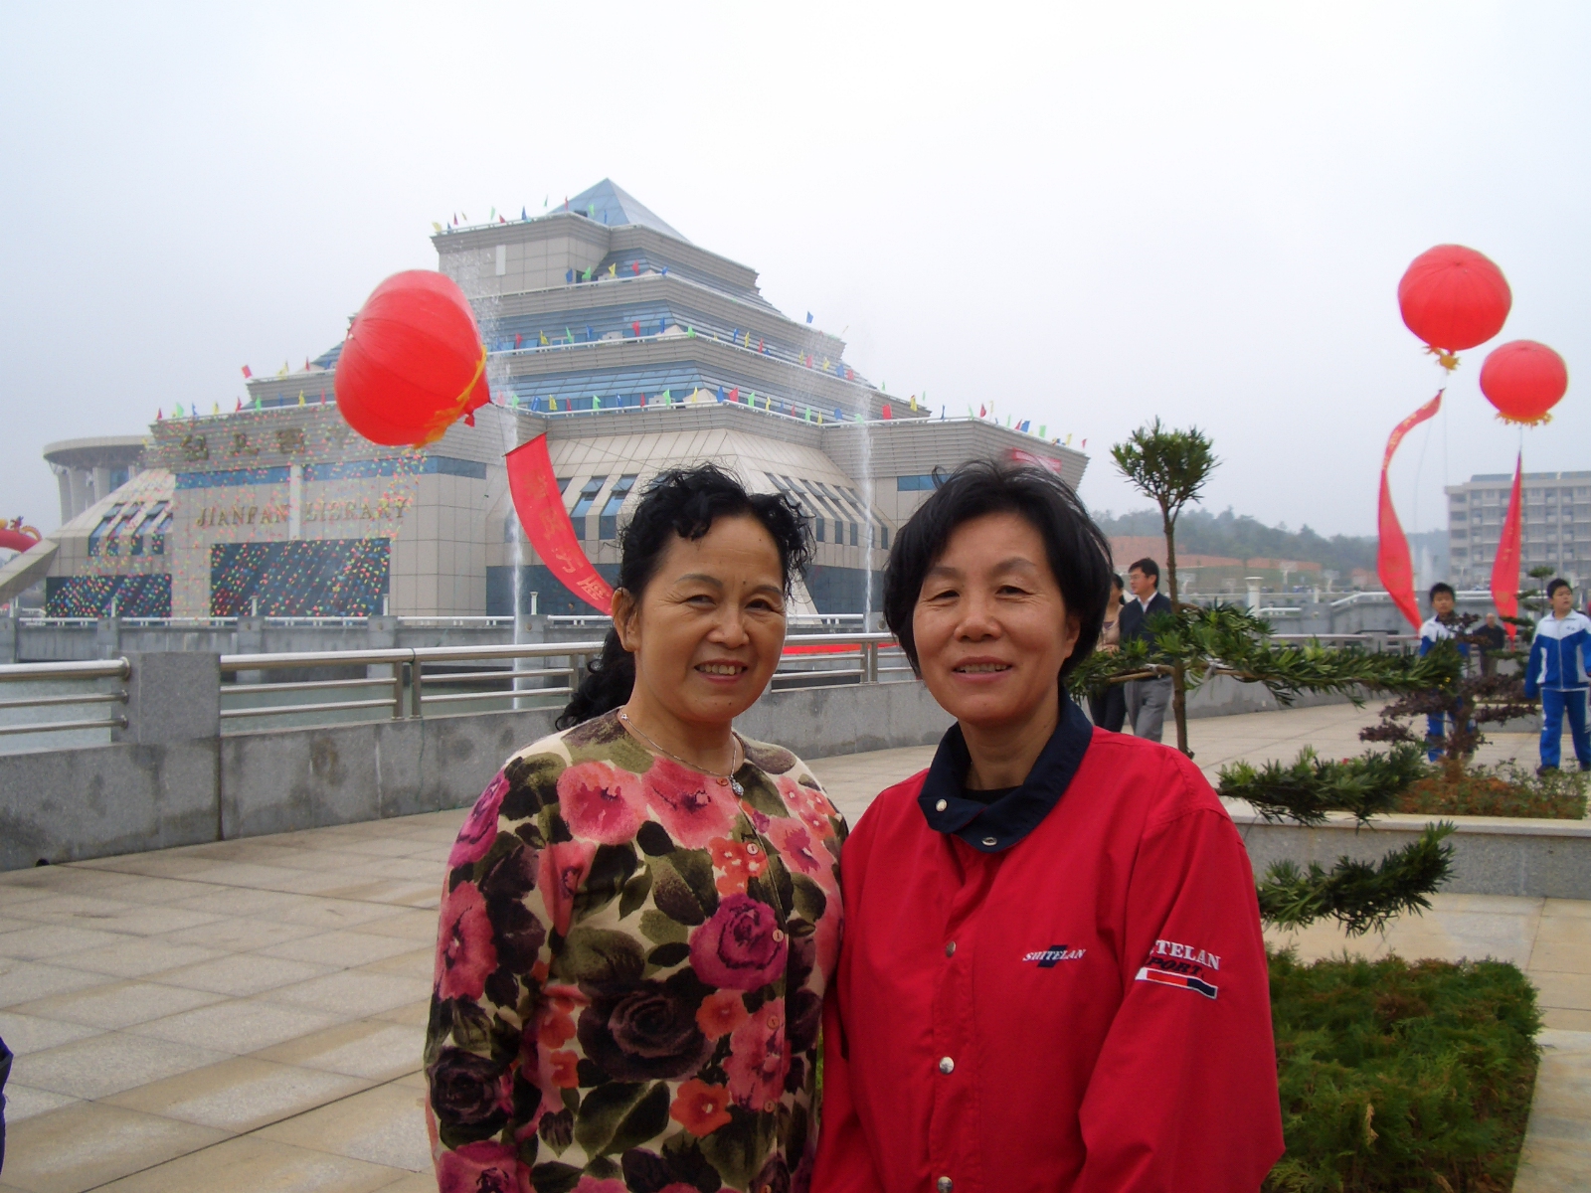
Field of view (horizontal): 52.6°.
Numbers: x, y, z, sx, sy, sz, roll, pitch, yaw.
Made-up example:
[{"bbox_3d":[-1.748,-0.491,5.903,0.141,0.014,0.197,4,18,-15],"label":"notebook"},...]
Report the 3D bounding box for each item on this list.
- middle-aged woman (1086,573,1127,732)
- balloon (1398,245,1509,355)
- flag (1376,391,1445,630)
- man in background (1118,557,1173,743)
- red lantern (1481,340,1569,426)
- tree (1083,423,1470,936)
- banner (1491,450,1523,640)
[{"bbox_3d":[1.990,0.655,10.300,0.480,1.600,0.380,0,0,41],"label":"middle-aged woman"},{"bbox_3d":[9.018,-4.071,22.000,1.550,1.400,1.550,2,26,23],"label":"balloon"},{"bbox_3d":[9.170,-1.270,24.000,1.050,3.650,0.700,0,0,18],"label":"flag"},{"bbox_3d":[2.180,0.610,10.000,0.540,1.700,0.420,0,0,37],"label":"man in background"},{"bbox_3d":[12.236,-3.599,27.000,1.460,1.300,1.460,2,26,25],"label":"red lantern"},{"bbox_3d":[1.020,0.370,3.600,1.000,1.500,0.850,0,0,0],"label":"tree"},{"bbox_3d":[12.165,-0.818,27.500,0.520,3.200,0.350,0,0,24],"label":"banner"}]

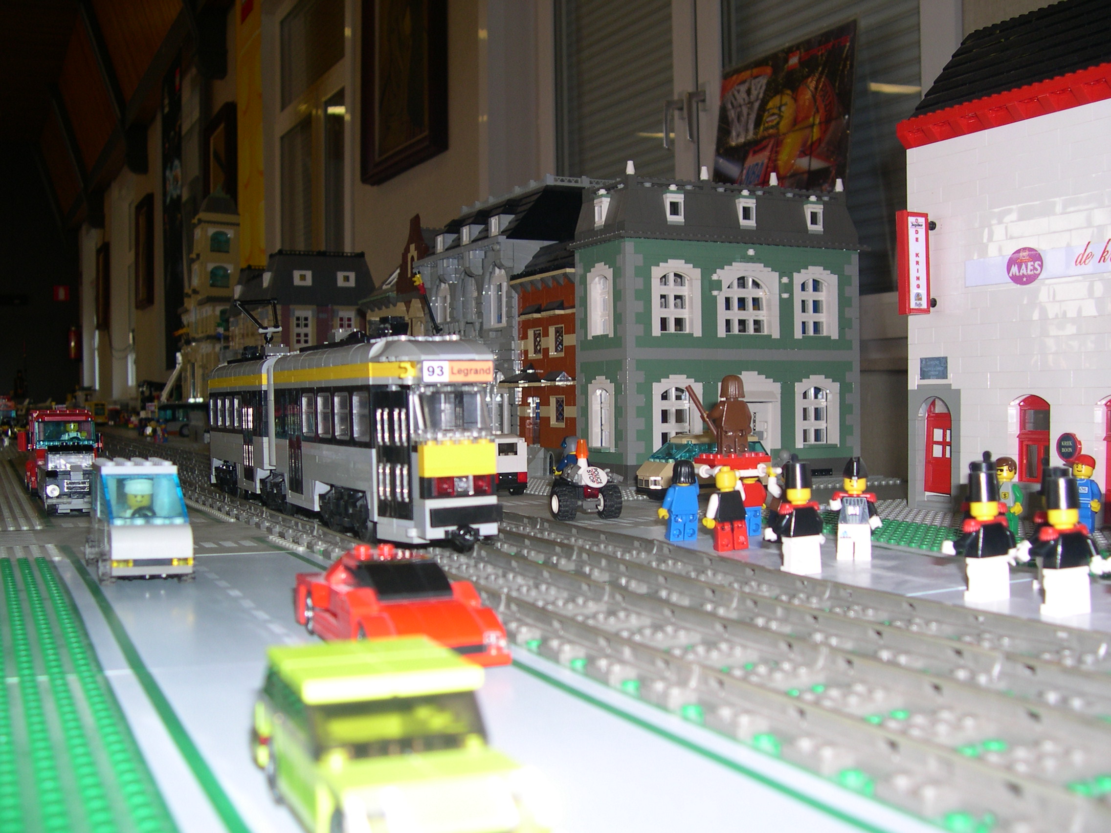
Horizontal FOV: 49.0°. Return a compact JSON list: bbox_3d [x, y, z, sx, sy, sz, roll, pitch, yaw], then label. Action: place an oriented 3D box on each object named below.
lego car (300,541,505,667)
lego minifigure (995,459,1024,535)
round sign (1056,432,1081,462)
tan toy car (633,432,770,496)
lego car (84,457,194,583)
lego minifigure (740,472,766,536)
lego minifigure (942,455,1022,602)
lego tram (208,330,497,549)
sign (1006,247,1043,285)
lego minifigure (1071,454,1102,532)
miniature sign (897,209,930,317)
[{"bbox_3d":[-0.051,0.058,0.388,0.045,0.030,0.093,-1,1,-26],"label":"lego car"},{"bbox_3d":[0.233,0.042,0.633,0.015,0.041,0.024,-1,1,-39],"label":"lego minifigure"},{"bbox_3d":[0.276,0.017,0.655,0.004,0.016,0.016,-1,1,-28],"label":"round sign"},{"bbox_3d":[0.114,0.038,0.939,0.103,0.048,0.037,-1,1,-26],"label":"tan toy car"},{"bbox_3d":[-0.186,0.044,0.544,0.038,0.053,0.083,-1,1,-26],"label":"lego car"},{"bbox_3d":[0.105,0.046,0.676,0.025,0.041,0.015,-1,1,-26],"label":"lego minifigure"},{"bbox_3d":[0.164,0.042,0.466,0.027,0.057,0.016,-1,1,-26],"label":"lego minifigure"},{"bbox_3d":[-0.140,0.010,0.731,0.064,0.101,0.484,-1,1,-26],"label":"lego tram"},{"bbox_3d":[0.263,-0.084,0.683,0.002,0.022,0.024,-1,1,-28],"label":"sign"},{"bbox_3d":[0.269,0.040,0.625,0.015,0.041,0.024,-1,2,-42],"label":"lego minifigure"},{"bbox_3d":[0.219,-0.093,0.748,0.017,0.063,0.011,-1,1,-27],"label":"miniature sign"}]

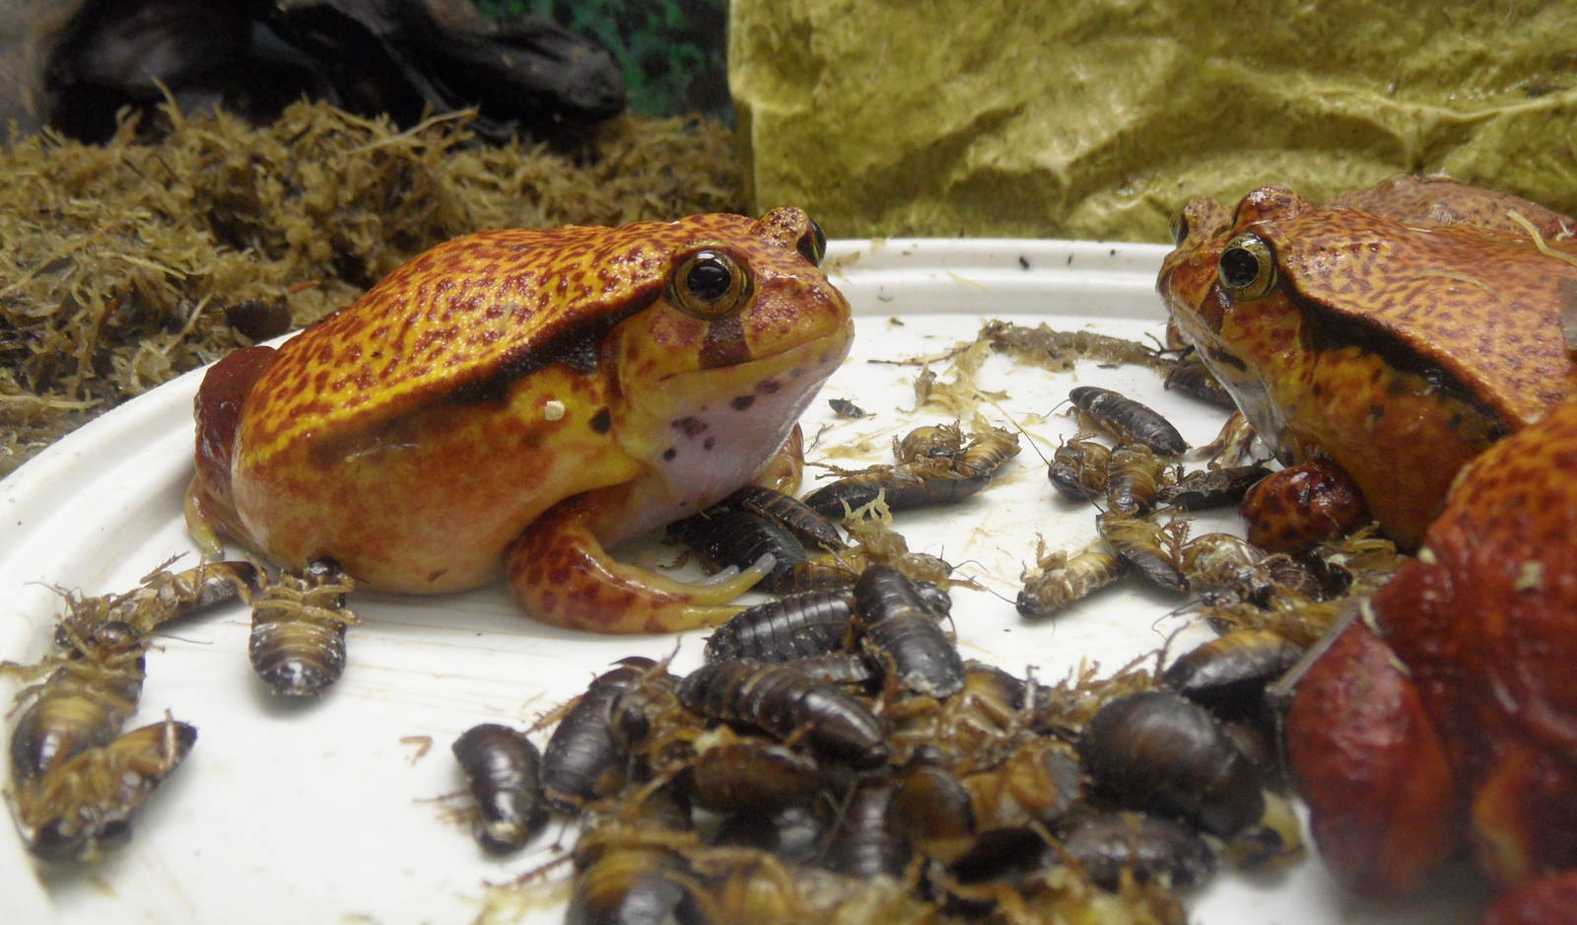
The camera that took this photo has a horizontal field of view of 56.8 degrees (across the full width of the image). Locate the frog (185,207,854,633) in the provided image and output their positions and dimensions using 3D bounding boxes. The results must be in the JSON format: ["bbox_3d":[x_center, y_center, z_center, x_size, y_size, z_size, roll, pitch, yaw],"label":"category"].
[{"bbox_3d":[-0.032,-0.012,0.190,0.089,0.045,0.058,9,23,25],"label":"frog"}]

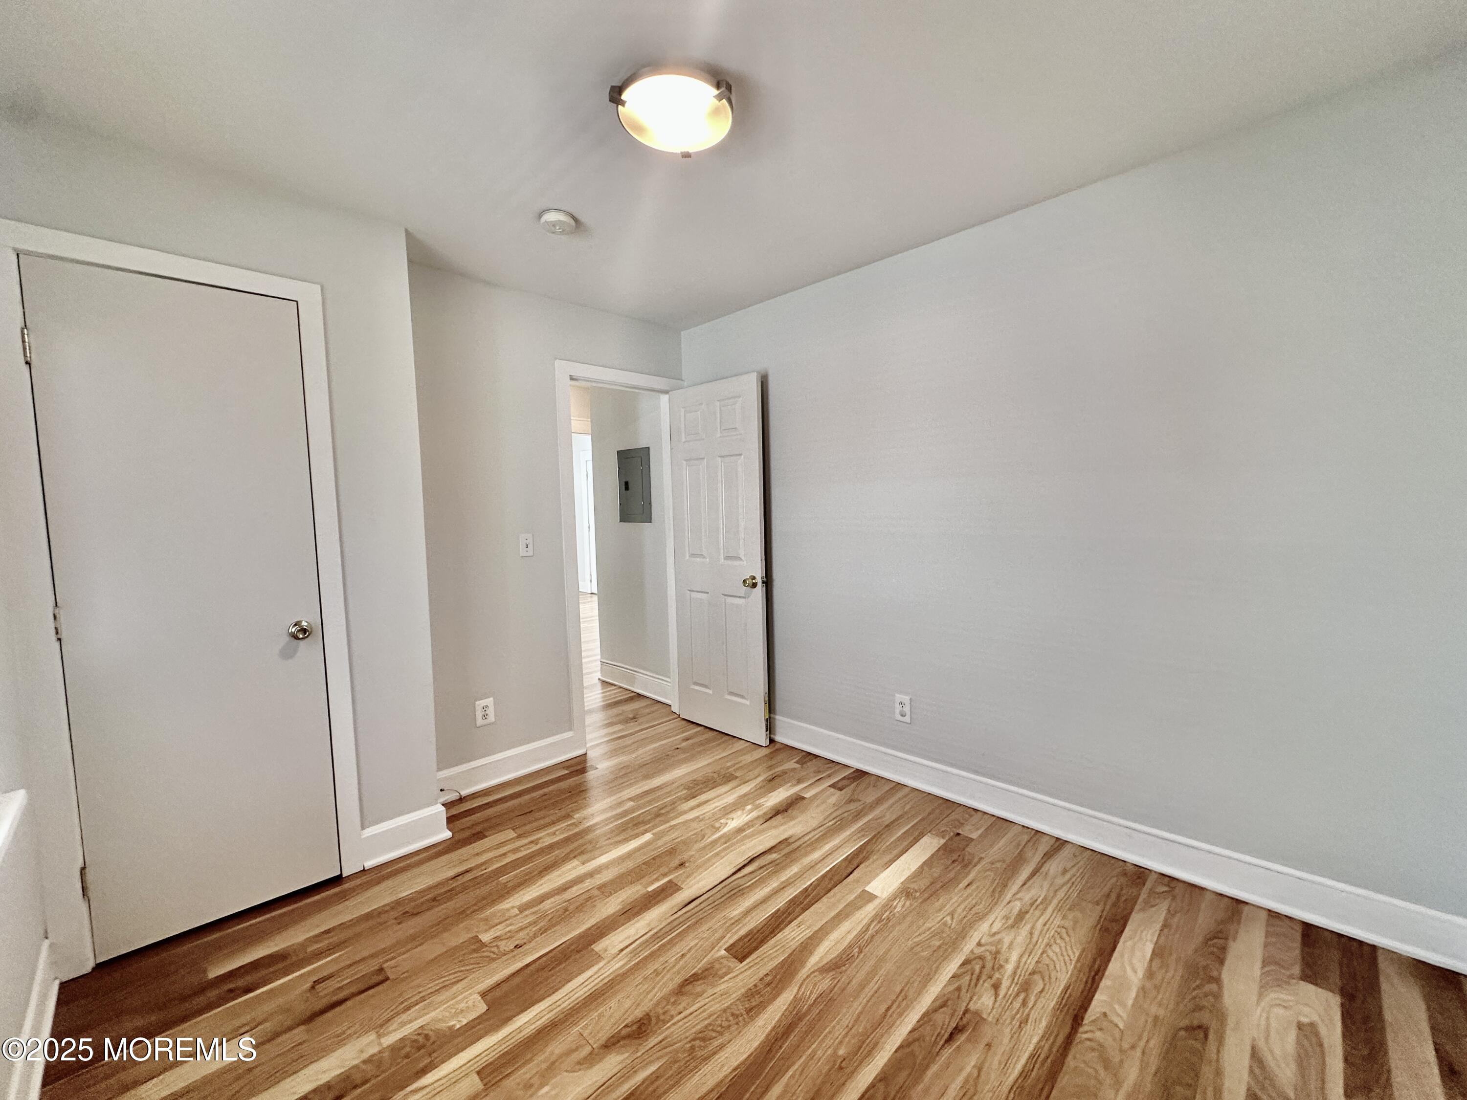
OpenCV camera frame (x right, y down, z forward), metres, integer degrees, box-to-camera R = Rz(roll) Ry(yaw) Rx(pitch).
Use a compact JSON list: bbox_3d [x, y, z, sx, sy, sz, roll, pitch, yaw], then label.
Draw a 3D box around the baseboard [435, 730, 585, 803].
[{"bbox_3d":[-1.110,1.071,2.953,0.796,0.139,0.033,-5,5,-45],"label":"baseboard"}]

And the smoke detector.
[{"bbox_3d":[-0.664,-1.237,2.248,0.134,0.038,0.134,-2,4,0],"label":"smoke detector"}]

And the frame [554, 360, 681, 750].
[{"bbox_3d":[-0.629,0.037,3.488,0.872,2.101,0.140,-5,5,-45],"label":"frame"}]

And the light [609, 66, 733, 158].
[{"bbox_3d":[-0.161,-1.194,1.659,0.350,0.072,0.350,-2,4,0],"label":"light"}]

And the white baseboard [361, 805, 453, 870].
[{"bbox_3d":[-1.280,1.118,2.333,0.305,0.139,0.033,-5,5,-45],"label":"white baseboard"}]

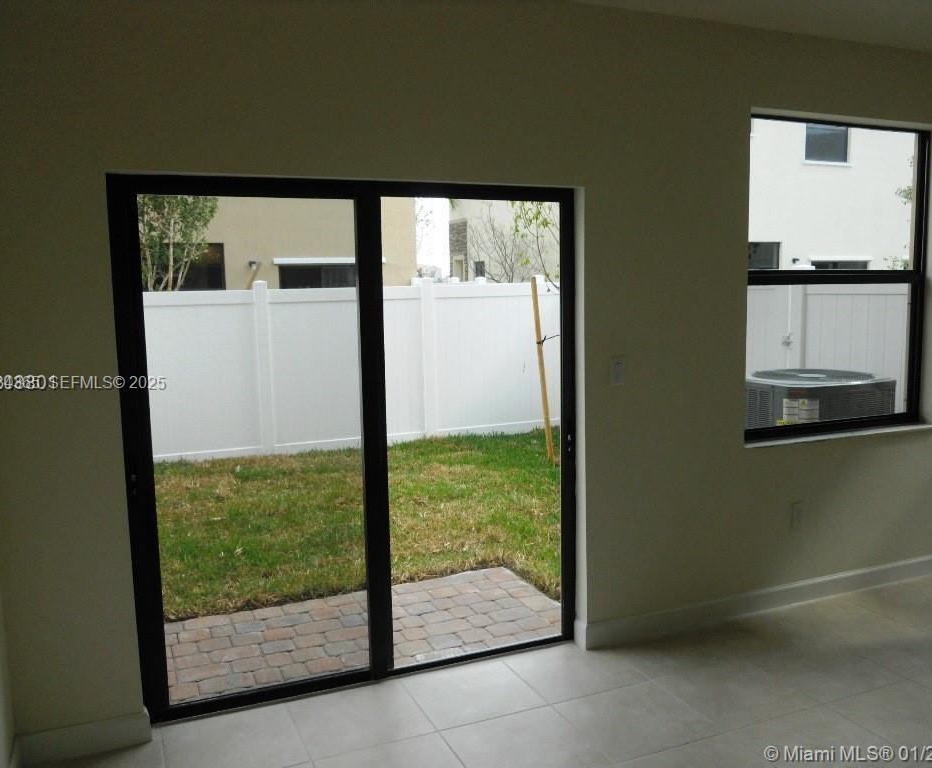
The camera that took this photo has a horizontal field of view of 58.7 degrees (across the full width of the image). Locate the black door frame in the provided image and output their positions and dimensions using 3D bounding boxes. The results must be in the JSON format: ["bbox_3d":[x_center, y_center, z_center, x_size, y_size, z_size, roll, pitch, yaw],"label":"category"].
[{"bbox_3d":[-0.383,0.214,3.349,1.835,2.015,0.100,-4,7,-23],"label":"black door frame"}]

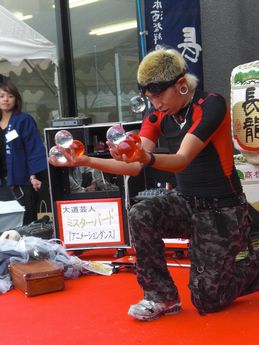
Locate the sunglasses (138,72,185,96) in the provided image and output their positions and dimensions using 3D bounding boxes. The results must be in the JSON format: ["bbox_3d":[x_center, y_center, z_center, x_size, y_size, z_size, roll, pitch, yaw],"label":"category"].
[{"bbox_3d":[0.124,-0.347,2.980,0.135,0.055,0.150,-38,25,-30],"label":"sunglasses"}]

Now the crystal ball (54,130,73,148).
[{"bbox_3d":[-0.272,-0.138,3.120,0.076,0.076,0.076,-4,7,0],"label":"crystal ball"}]

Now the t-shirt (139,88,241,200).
[{"bbox_3d":[0.261,-0.117,3.120,0.420,0.460,0.280,3,24,46],"label":"t-shirt"}]

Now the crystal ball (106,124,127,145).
[{"bbox_3d":[-0.049,-0.146,2.870,0.076,0.076,0.076,-4,7,0],"label":"crystal ball"}]

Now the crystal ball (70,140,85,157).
[{"bbox_3d":[-0.226,-0.099,3.150,0.076,0.076,0.076,-4,7,0],"label":"crystal ball"}]

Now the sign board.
[{"bbox_3d":[-0.218,0.287,4.223,0.370,0.264,0.015,-3,7,8],"label":"sign board"}]

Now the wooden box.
[{"bbox_3d":[-0.446,0.515,3.644,0.197,0.108,0.220,-7,7,-25],"label":"wooden box"}]

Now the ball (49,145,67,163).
[{"bbox_3d":[-0.300,-0.078,3.150,0.076,0.076,0.076,-4,7,0],"label":"ball"}]

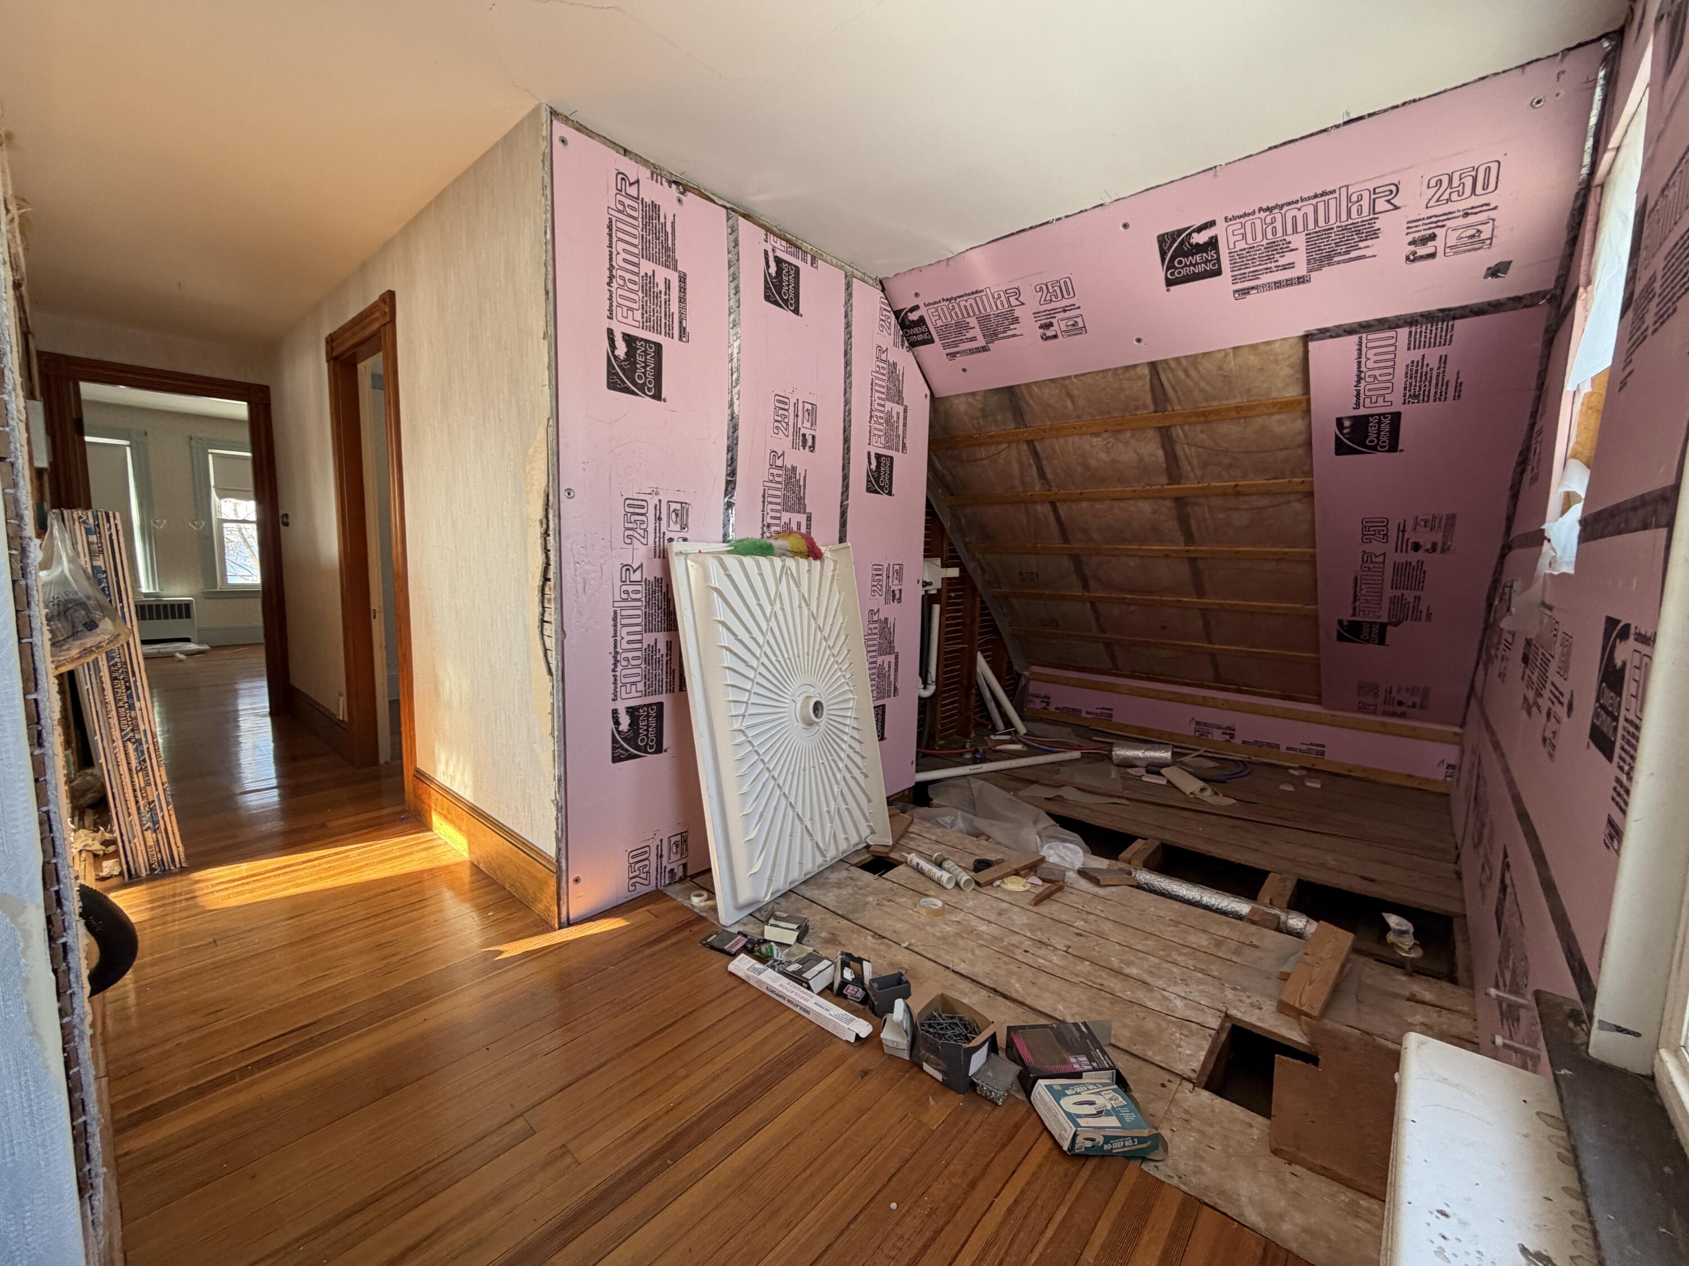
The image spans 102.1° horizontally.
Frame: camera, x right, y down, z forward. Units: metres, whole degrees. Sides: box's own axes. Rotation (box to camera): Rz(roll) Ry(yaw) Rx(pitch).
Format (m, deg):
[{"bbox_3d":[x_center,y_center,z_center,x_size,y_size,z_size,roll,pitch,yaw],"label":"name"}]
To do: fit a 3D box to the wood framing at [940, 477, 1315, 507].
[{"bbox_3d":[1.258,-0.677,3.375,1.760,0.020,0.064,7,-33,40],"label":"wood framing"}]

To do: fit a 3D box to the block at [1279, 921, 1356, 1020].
[{"bbox_3d":[1.377,0.964,1.979,0.088,0.037,0.550,8,9,44],"label":"block"}]

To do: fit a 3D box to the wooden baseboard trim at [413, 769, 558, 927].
[{"bbox_3d":[-1.342,0.750,2.499,1.225,0.202,0.022,7,9,40],"label":"wooden baseboard trim"}]

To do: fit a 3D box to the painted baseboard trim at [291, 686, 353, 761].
[{"bbox_3d":[-3.148,0.523,4.086,1.440,0.200,0.022,7,9,40],"label":"painted baseboard trim"}]

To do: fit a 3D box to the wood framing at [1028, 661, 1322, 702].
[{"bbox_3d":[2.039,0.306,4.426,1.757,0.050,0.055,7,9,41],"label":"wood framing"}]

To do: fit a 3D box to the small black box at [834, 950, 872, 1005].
[{"bbox_3d":[0.022,0.929,1.841,0.083,0.041,0.123,21,8,-2],"label":"small black box"}]

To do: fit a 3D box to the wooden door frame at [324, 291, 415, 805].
[{"bbox_3d":[-2.166,-0.340,3.202,0.990,2.150,0.130,7,9,41],"label":"wooden door frame"}]

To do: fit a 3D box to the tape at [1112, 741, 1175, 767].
[{"bbox_3d":[1.736,0.712,3.979,0.300,0.127,0.127,2,7,2],"label":"tape"}]

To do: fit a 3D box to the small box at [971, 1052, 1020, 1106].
[{"bbox_3d":[0.338,0.986,1.507,0.067,0.032,0.092,7,9,39],"label":"small box"}]

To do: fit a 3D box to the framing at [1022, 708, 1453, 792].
[{"bbox_3d":[2.256,0.701,4.332,2.388,0.065,0.030,7,9,41],"label":"framing"}]

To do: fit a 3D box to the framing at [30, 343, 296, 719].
[{"bbox_3d":[-4.020,-0.475,4.122,0.110,2.130,0.975,7,9,40],"label":"framing"}]

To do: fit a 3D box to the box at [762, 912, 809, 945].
[{"bbox_3d":[-0.176,0.919,2.107,0.100,0.045,0.078,3,7,16],"label":"box"}]

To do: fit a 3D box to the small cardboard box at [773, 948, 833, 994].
[{"bbox_3d":[-0.099,0.932,1.880,0.108,0.045,0.096,6,8,37],"label":"small cardboard box"}]

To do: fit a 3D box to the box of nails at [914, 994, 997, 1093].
[{"bbox_3d":[0.247,0.932,1.559,0.132,0.112,0.118,7,9,41],"label":"box of nails"}]

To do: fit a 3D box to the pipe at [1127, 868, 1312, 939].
[{"bbox_3d":[1.305,0.939,2.416,0.600,0.090,0.090,7,9,41],"label":"pipe"}]

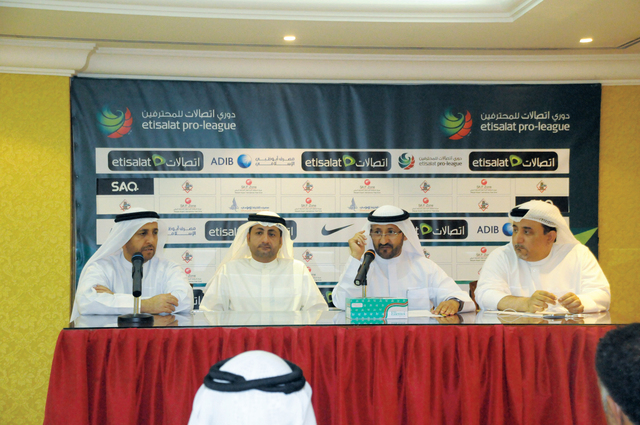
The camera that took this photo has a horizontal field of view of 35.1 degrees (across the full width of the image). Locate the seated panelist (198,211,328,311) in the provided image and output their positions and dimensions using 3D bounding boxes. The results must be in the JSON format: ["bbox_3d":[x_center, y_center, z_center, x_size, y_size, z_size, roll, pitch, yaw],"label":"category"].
[{"bbox_3d":[-0.256,0.602,4.635,0.580,1.190,0.750,0,3,-2],"label":"seated panelist"}]

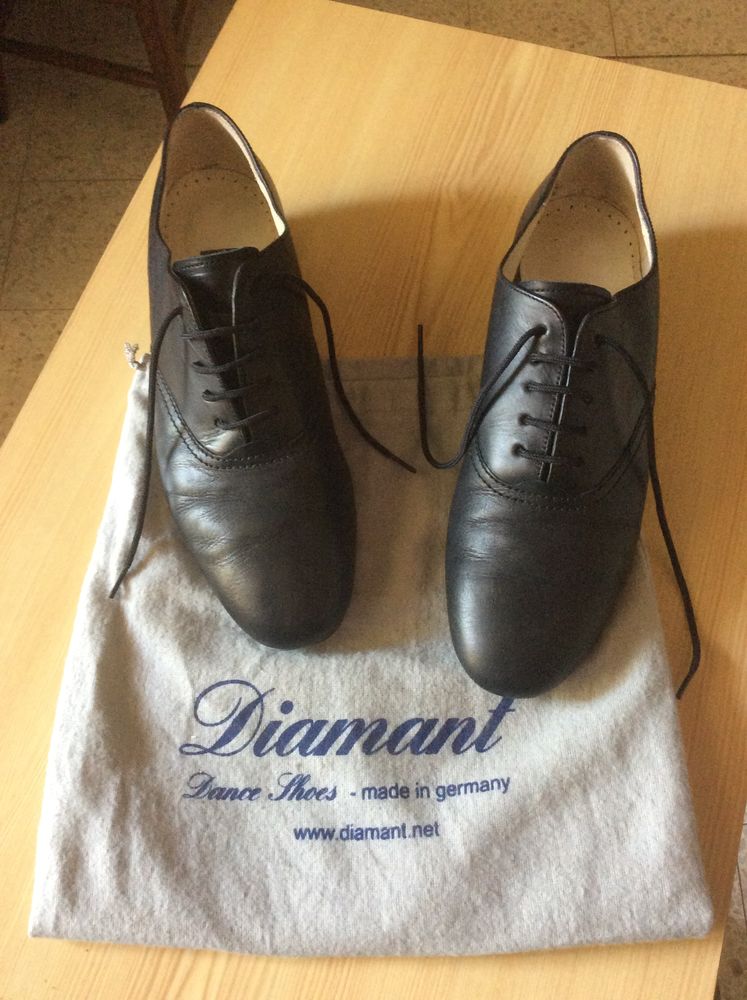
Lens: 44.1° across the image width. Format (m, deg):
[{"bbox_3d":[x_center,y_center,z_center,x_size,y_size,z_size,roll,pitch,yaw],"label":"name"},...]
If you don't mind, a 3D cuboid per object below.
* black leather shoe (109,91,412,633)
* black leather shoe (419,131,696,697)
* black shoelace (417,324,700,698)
[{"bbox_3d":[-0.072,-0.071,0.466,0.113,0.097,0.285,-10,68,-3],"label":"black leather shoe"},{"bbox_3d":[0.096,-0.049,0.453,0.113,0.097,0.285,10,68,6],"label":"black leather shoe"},{"bbox_3d":[0.088,-0.017,0.446,0.165,0.085,0.180,10,68,6],"label":"black shoelace"}]

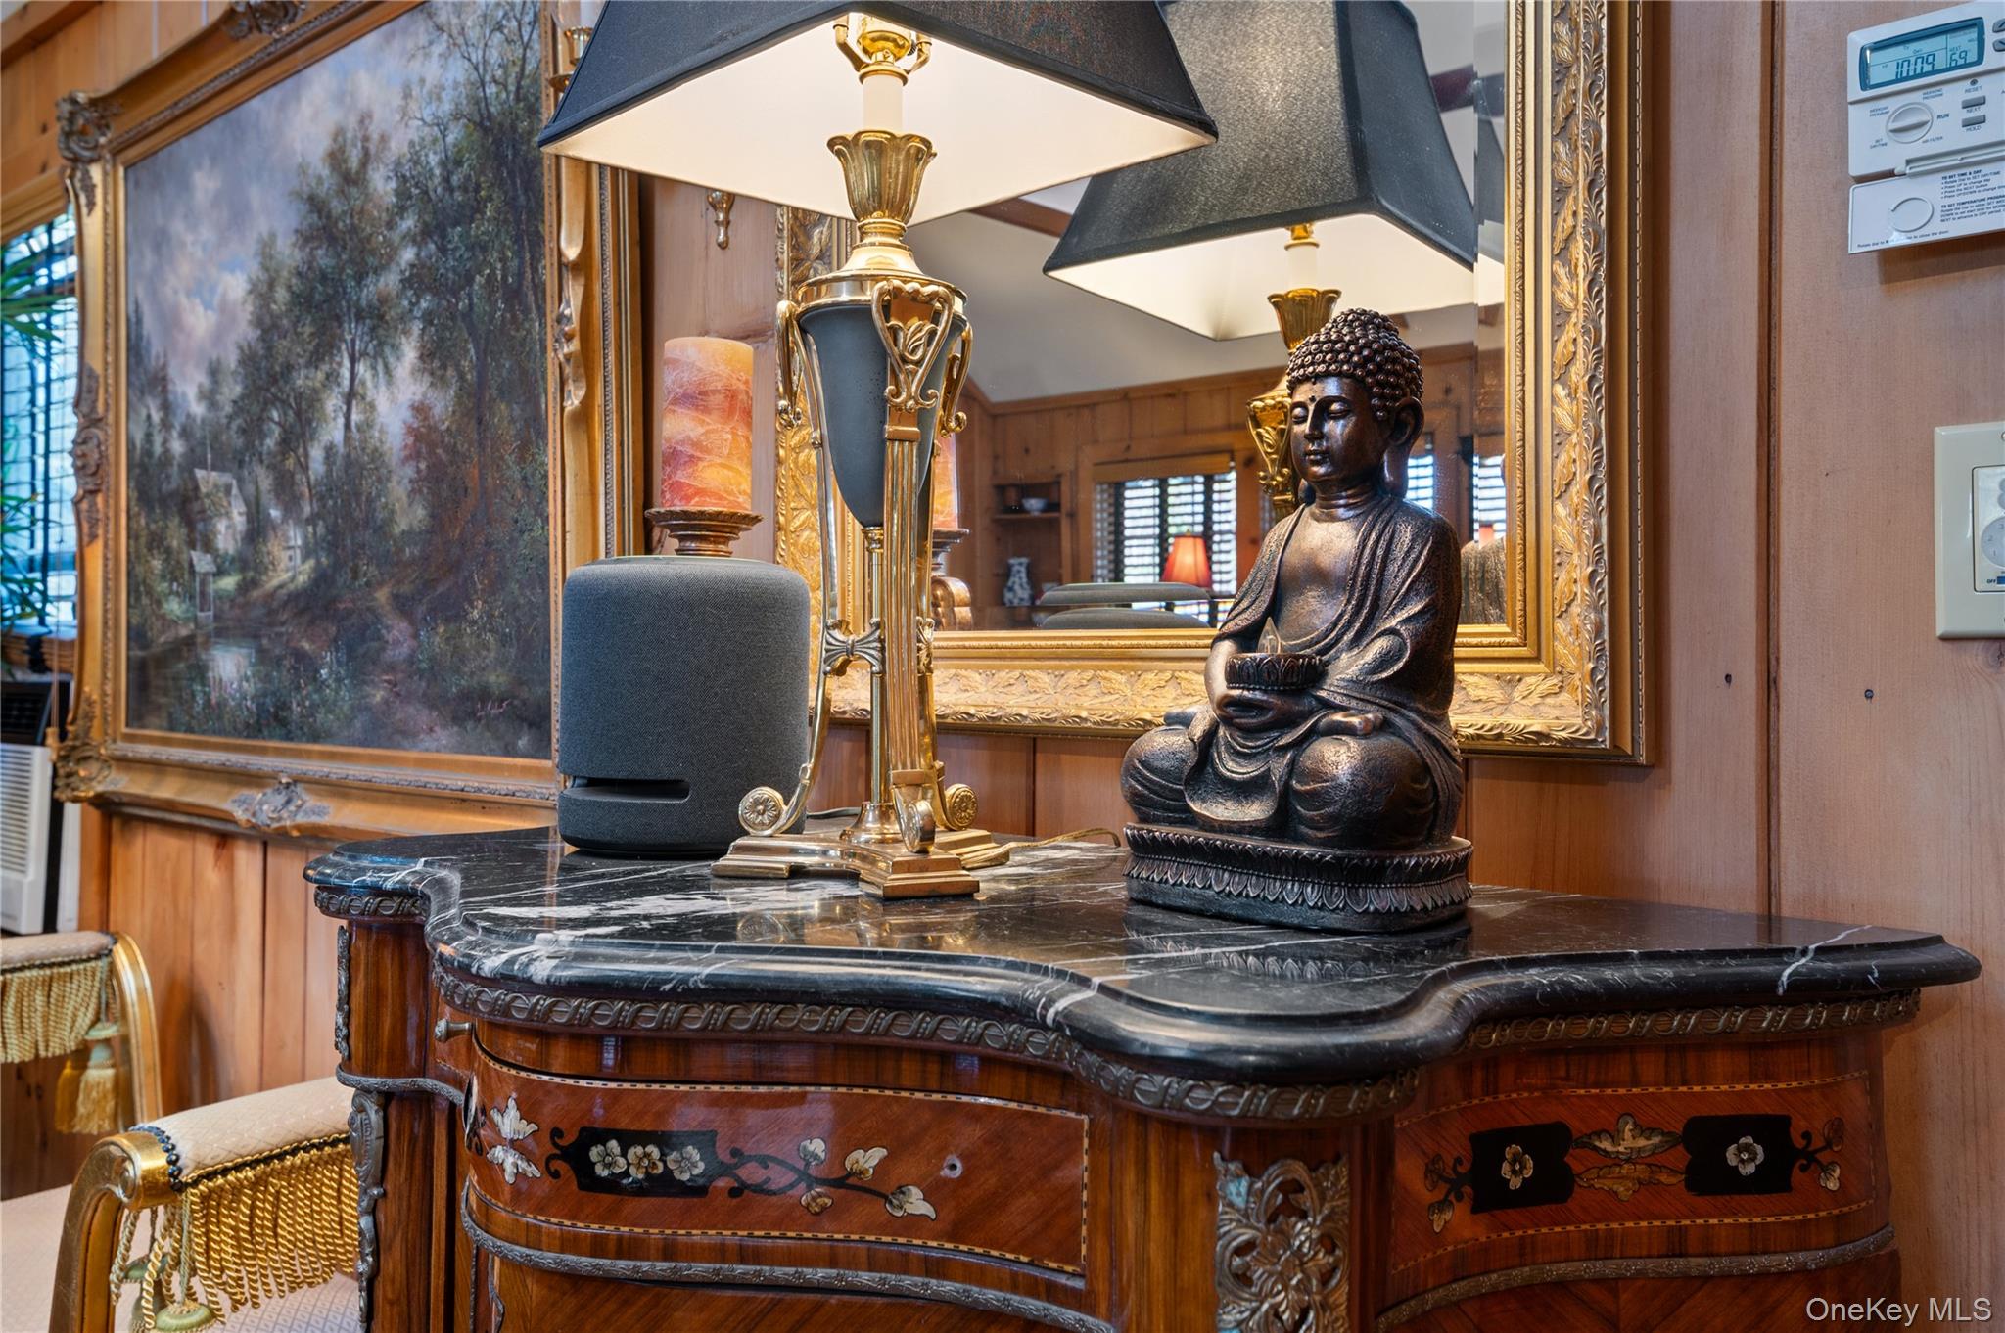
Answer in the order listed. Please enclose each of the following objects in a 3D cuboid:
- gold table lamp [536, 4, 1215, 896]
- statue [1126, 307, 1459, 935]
[{"bbox_3d":[-0.080,-0.239,0.959,0.307,0.742,0.307,0,-1,44],"label":"gold table lamp"},{"bbox_3d":[0.170,-0.034,0.835,0.143,0.333,0.200,1,-1,-38],"label":"statue"}]

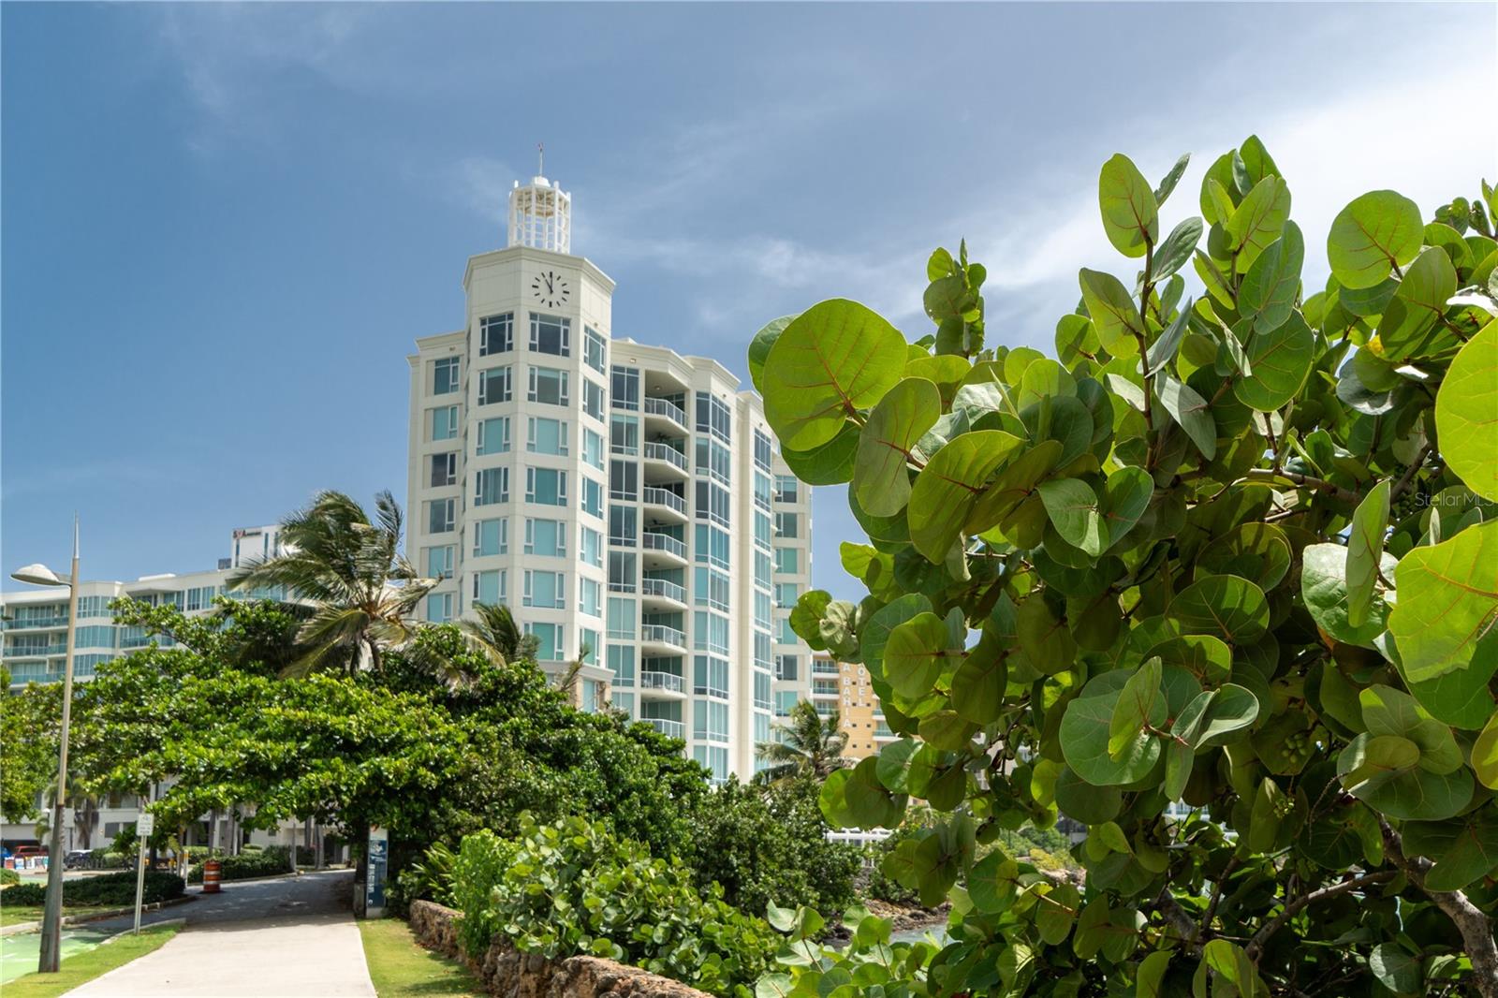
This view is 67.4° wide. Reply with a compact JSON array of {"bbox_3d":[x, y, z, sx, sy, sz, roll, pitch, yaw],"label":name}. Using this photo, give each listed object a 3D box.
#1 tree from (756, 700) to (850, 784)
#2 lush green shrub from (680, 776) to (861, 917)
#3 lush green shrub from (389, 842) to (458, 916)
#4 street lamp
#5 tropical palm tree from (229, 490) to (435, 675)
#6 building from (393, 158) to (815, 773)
[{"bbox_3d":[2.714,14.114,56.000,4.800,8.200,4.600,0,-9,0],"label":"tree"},{"bbox_3d":[0.525,10.120,32.500,5.400,4.200,4.400,0,-9,0],"label":"lush green shrub"},{"bbox_3d":[-6.738,7.911,23.300,1.500,1.600,1.400,0,-9,0],"label":"lush green shrub"},{"bbox_3d":[-8.573,3.011,13.700,0.750,5.450,0.400,4,-10,-23],"label":"street lamp"},{"bbox_3d":[-11.484,5.230,31.000,5.400,10.600,5.000,0,-9,0],"label":"tropical palm tree"},{"bbox_3d":[-8.503,3.587,82.000,16.000,41.000,35.000,-4,-10,25],"label":"building"}]

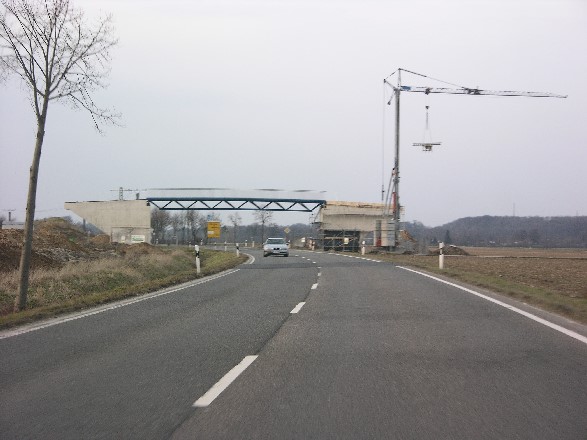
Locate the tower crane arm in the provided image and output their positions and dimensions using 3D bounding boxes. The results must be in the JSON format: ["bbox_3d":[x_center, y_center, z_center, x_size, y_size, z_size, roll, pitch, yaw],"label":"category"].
[{"bbox_3d":[22.010,-14.830,172.596,22.400,1.000,0.900,0,-1,-23],"label":"tower crane arm"}]

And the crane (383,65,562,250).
[{"bbox_3d":[20.997,-6.637,172.054,24.600,20.600,3.000,0,-1,-23],"label":"crane"}]

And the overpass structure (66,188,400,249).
[{"bbox_3d":[-7.000,0.061,175.516,38.500,7.200,8.000,0,-1,-15],"label":"overpass structure"}]

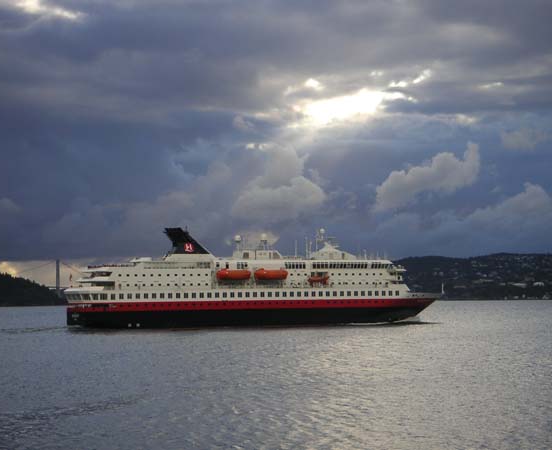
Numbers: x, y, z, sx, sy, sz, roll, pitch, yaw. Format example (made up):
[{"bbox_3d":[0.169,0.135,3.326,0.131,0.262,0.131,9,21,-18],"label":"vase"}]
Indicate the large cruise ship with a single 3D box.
[{"bbox_3d":[-2.349,15.880,423.551,122.800,29.200,19.500,1,-3,-27],"label":"large cruise ship"}]

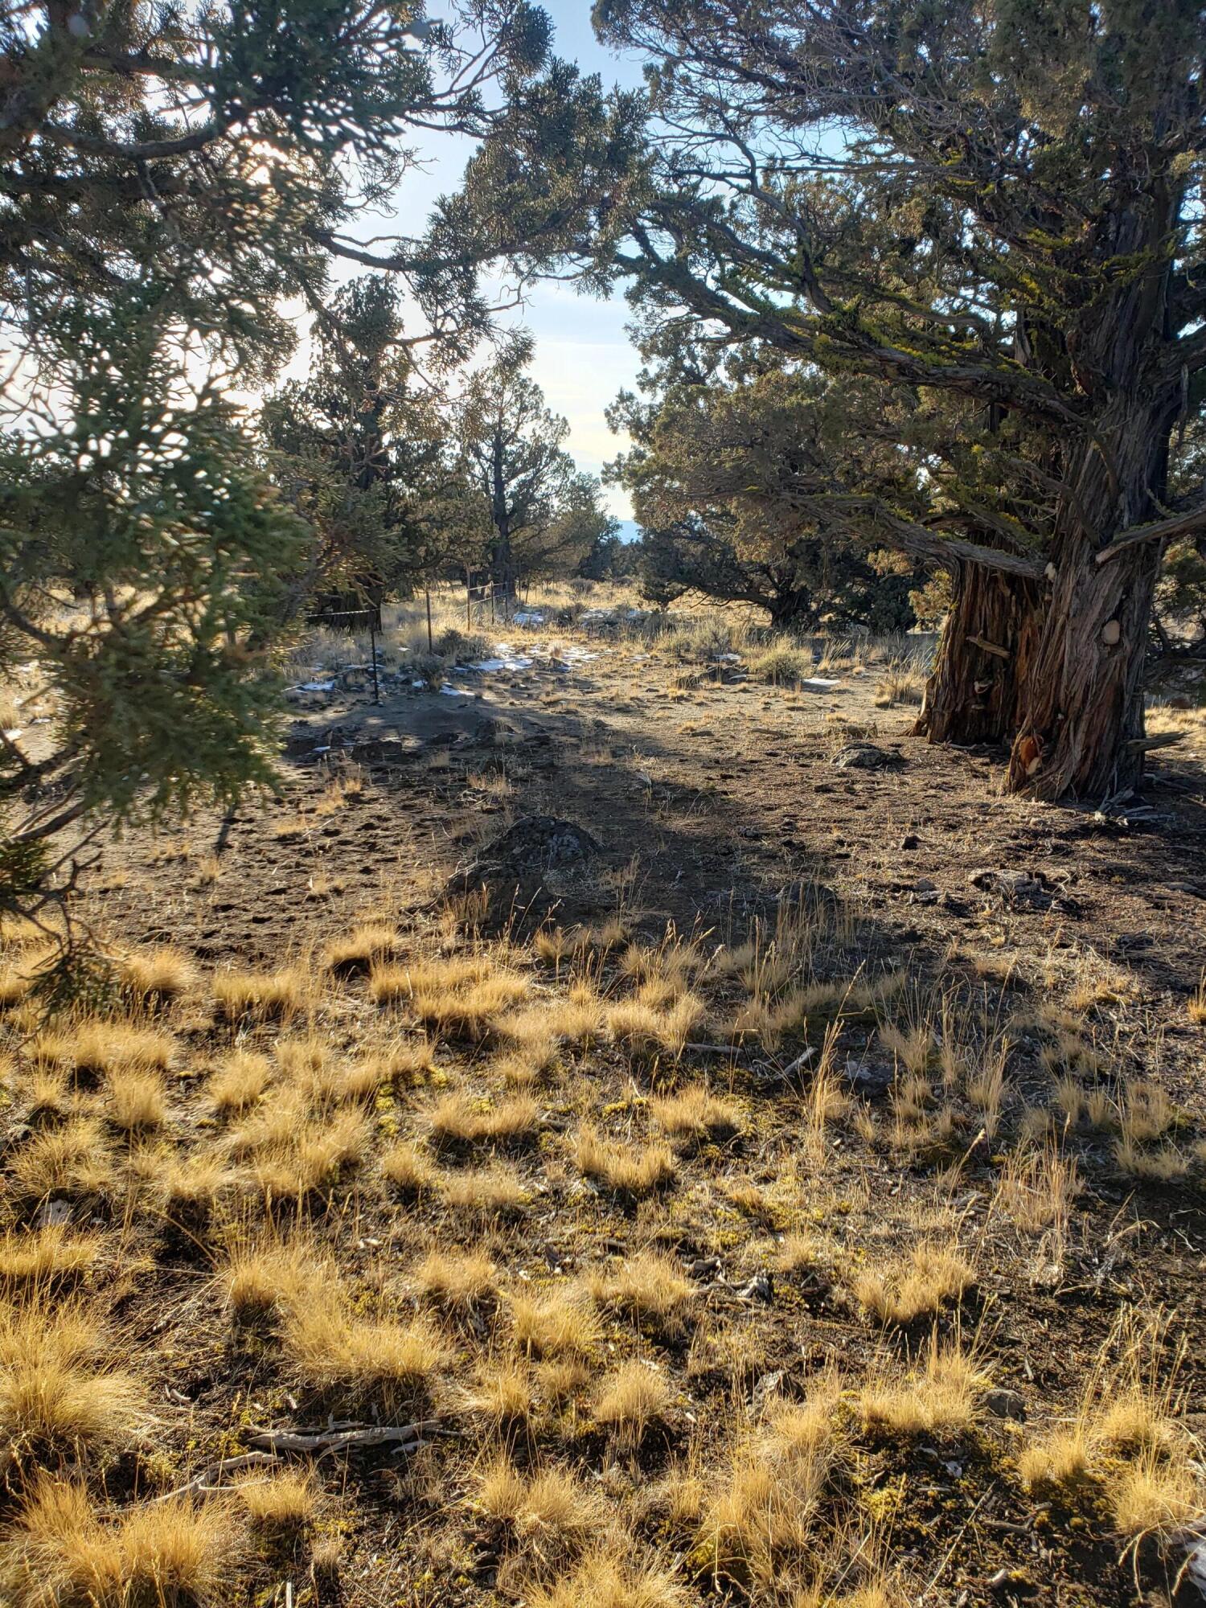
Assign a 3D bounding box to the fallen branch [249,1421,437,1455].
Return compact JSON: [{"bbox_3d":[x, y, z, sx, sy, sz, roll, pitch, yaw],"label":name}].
[{"bbox_3d":[-0.464,1.133,2.164,0.333,0.042,0.052,-1,12,-5],"label":"fallen branch"}]

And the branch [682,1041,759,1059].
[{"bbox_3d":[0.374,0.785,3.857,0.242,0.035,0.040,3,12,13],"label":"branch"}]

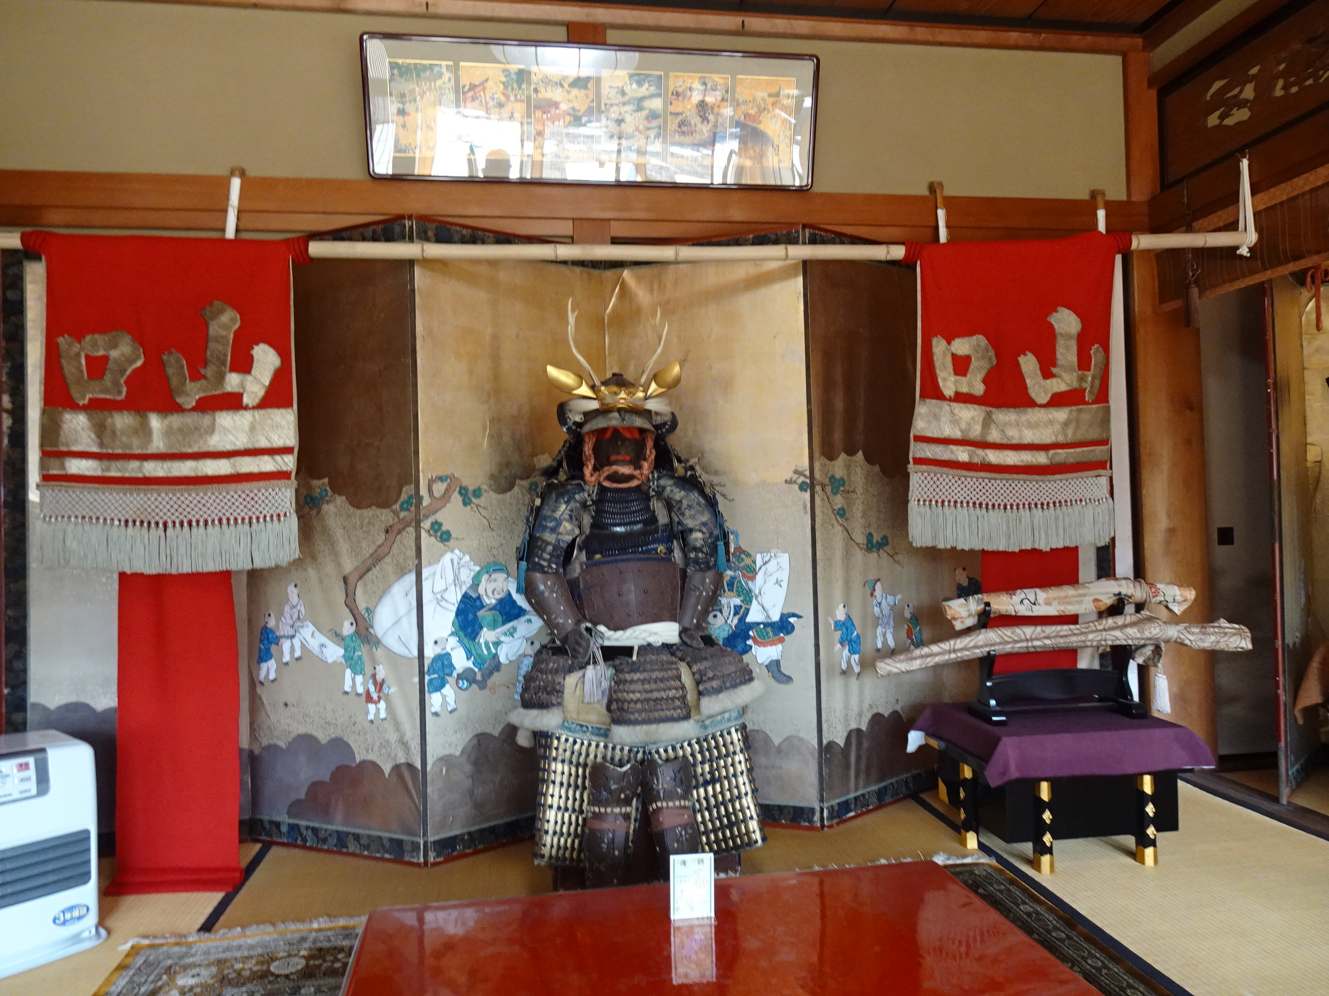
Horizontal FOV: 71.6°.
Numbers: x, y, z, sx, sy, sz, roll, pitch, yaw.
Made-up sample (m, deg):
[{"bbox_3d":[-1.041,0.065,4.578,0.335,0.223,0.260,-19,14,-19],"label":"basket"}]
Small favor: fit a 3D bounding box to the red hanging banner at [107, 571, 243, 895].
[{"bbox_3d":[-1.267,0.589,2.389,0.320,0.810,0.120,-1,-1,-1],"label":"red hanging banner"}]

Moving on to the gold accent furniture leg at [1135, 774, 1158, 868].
[{"bbox_3d":[1.223,0.814,2.342,0.038,0.230,0.037,-1,-1,-9],"label":"gold accent furniture leg"}]

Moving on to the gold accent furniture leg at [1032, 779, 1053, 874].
[{"bbox_3d":[0.948,0.821,2.310,0.038,0.230,0.037,-1,-1,-9],"label":"gold accent furniture leg"}]

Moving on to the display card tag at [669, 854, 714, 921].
[{"bbox_3d":[0.040,0.573,1.357,0.064,0.096,0.020,-1,-1,-5],"label":"display card tag"}]

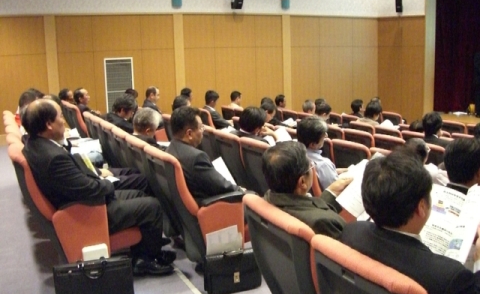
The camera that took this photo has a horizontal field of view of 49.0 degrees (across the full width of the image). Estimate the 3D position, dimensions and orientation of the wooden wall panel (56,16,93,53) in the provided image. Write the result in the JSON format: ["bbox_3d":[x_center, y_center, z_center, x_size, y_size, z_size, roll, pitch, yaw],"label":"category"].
[{"bbox_3d":[-2.904,-1.988,9.227,0.673,0.687,0.050,-6,12,-25],"label":"wooden wall panel"}]

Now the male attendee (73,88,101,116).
[{"bbox_3d":[-1.896,-0.232,7.188,0.780,1.220,0.500,-7,12,-30],"label":"male attendee"}]

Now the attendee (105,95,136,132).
[{"bbox_3d":[-0.966,0.045,5.273,0.780,1.180,0.500,-7,12,-28],"label":"attendee"}]

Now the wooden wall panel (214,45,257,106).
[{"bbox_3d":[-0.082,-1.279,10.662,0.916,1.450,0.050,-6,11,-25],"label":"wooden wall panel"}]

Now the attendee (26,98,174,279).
[{"bbox_3d":[-0.843,0.278,3.264,0.950,1.220,0.530,-6,11,-25],"label":"attendee"}]

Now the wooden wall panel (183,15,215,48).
[{"bbox_3d":[-0.792,-2.220,10.150,0.657,0.660,0.050,-6,11,-25],"label":"wooden wall panel"}]

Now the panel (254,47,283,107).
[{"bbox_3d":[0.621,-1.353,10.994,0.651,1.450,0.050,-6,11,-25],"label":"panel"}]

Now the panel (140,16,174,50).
[{"bbox_3d":[-1.544,-2.165,9.859,0.651,0.680,0.050,-6,12,-25],"label":"panel"}]

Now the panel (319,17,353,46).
[{"bbox_3d":[2.119,-2.518,11.542,0.914,0.660,0.050,-6,11,-25],"label":"panel"}]

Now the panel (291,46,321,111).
[{"bbox_3d":[1.427,-1.453,11.431,0.772,1.462,0.050,-6,12,-25],"label":"panel"}]

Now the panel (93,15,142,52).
[{"bbox_3d":[-2.206,-2.046,9.466,0.924,0.660,0.050,-6,11,-25],"label":"panel"}]

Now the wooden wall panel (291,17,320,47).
[{"bbox_3d":[1.396,-2.483,11.244,0.772,0.680,0.050,-6,12,-25],"label":"wooden wall panel"}]

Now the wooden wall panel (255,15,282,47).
[{"bbox_3d":[0.596,-2.370,10.811,0.645,0.660,0.050,-6,11,-25],"label":"wooden wall panel"}]

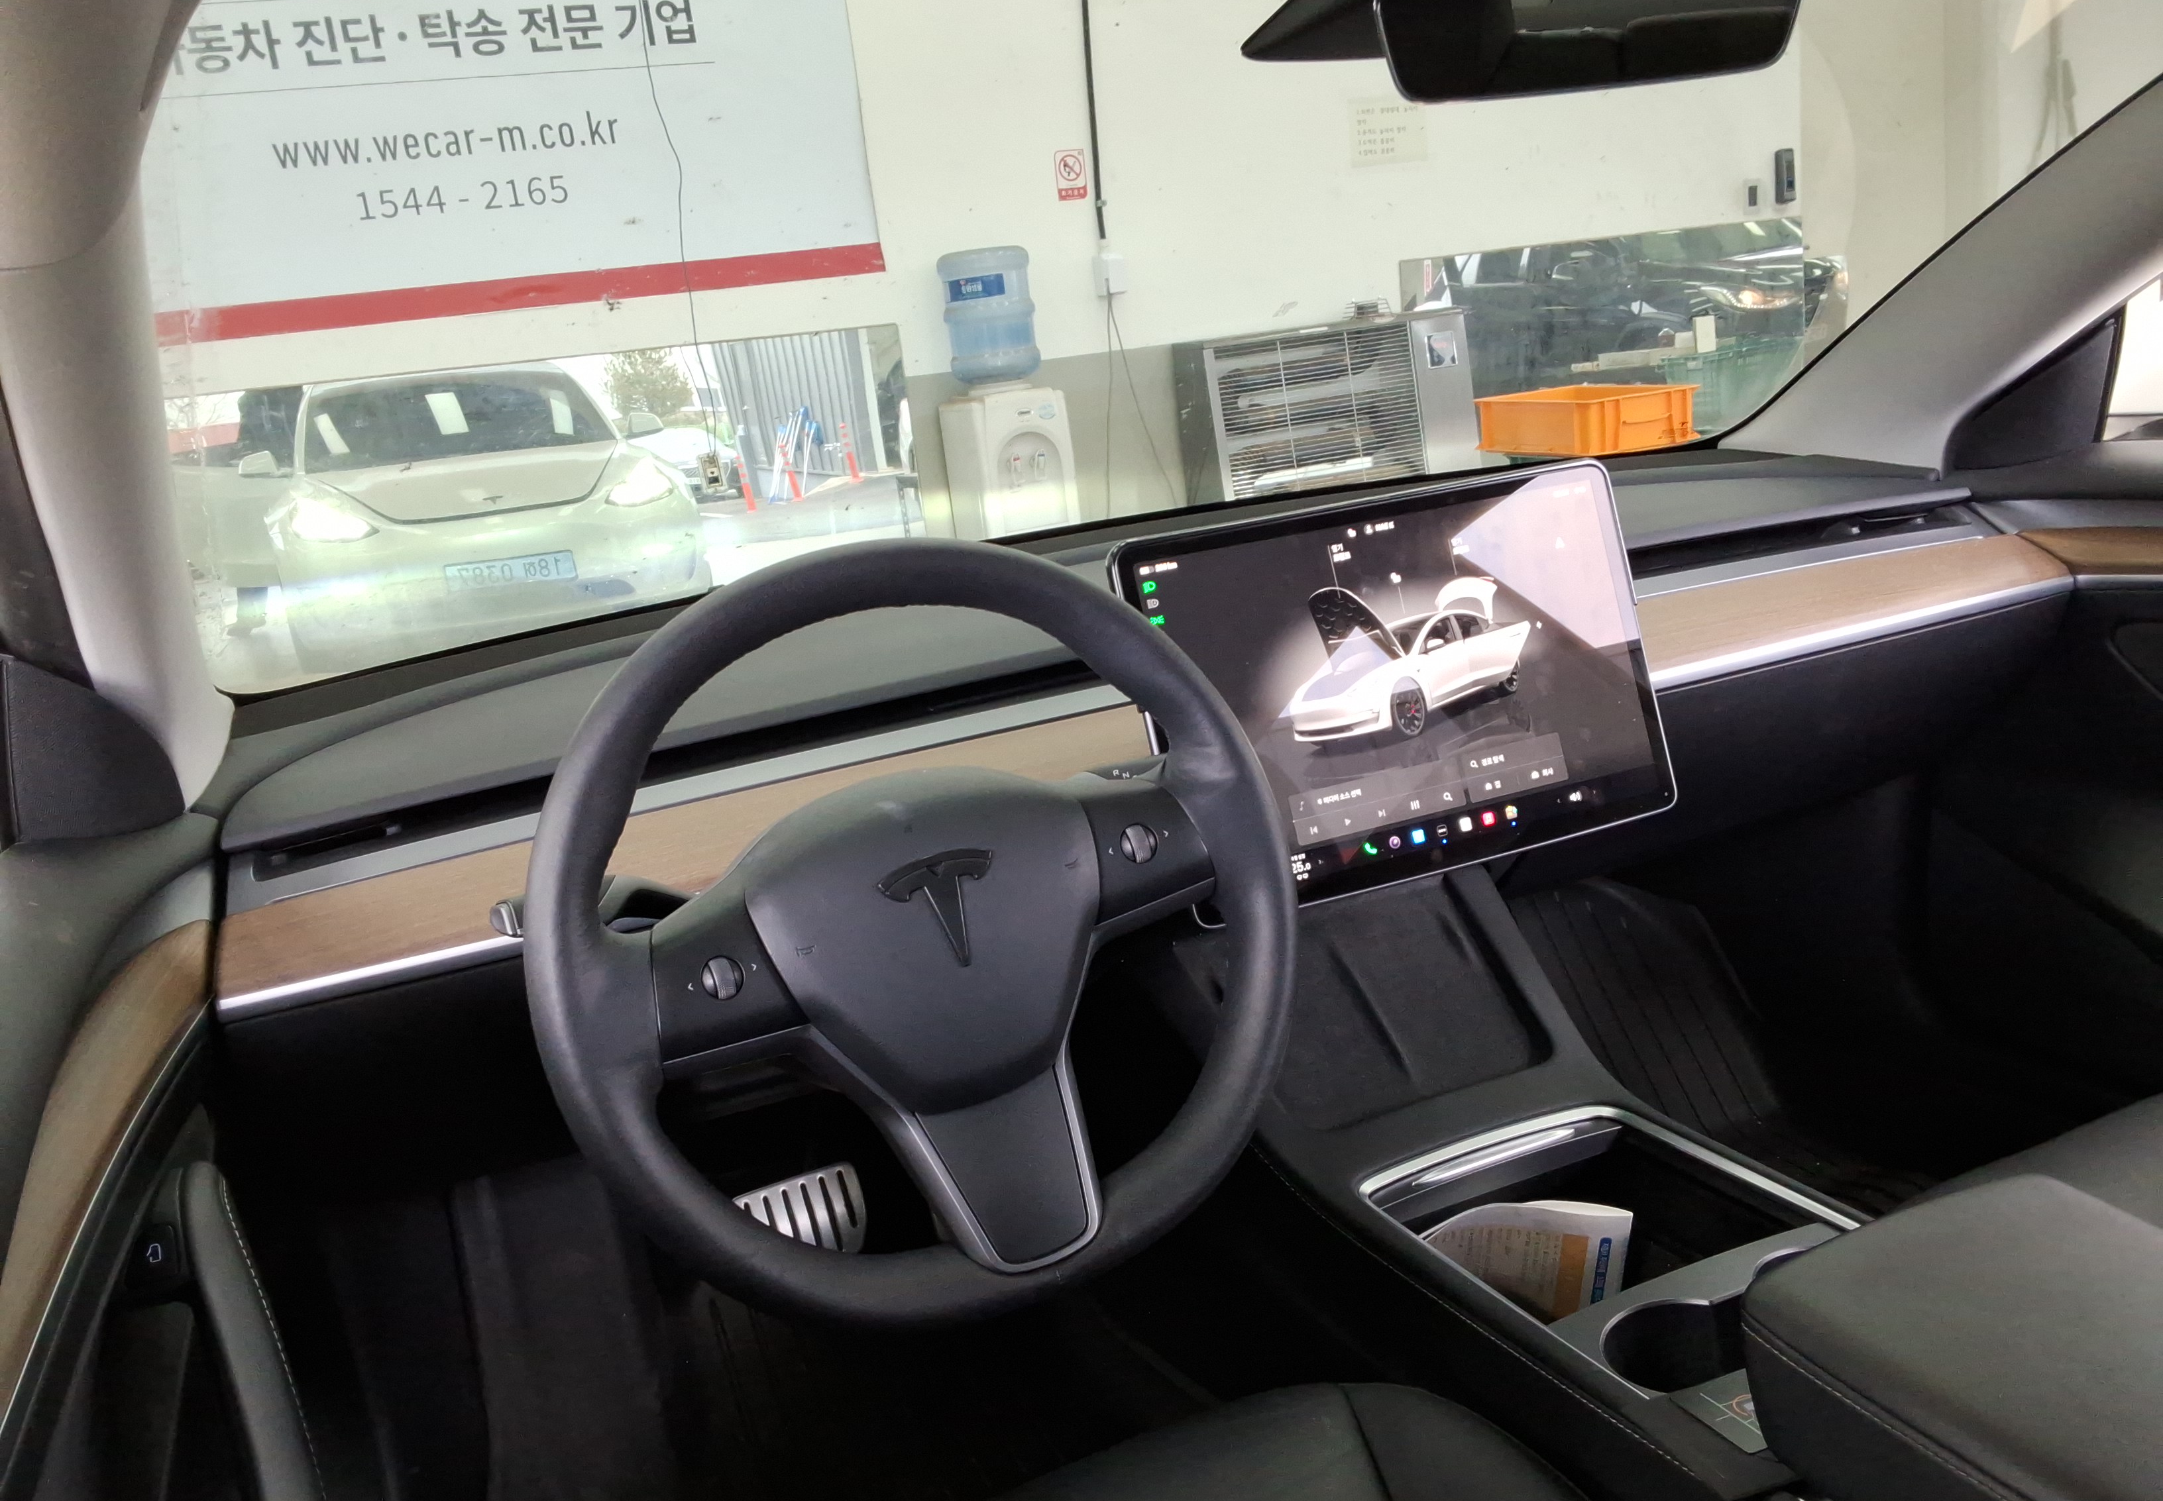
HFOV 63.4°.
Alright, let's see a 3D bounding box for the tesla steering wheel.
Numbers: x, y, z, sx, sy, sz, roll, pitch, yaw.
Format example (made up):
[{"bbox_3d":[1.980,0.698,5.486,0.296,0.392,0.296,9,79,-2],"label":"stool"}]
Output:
[{"bbox_3d":[-0.073,0.087,0.818,0.362,0.355,0.090,-17,-2,-22],"label":"tesla steering wheel"}]

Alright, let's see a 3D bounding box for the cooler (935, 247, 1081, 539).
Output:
[{"bbox_3d":[-0.205,-0.775,5.220,0.288,1.389,0.330,-11,14,-17],"label":"cooler"}]

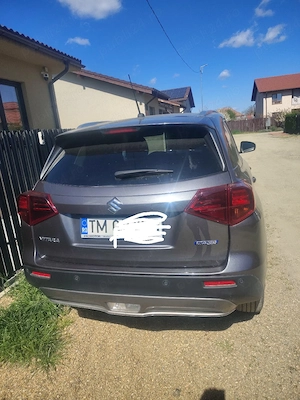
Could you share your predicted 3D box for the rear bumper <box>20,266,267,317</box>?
[{"bbox_3d":[-0.122,0.551,1.860,1.690,0.350,0.410,-1,14,15],"label":"rear bumper"}]

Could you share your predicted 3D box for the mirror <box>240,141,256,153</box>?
[{"bbox_3d":[1.290,-0.693,3.647,0.205,0.145,0.115,-1,14,15],"label":"mirror"}]

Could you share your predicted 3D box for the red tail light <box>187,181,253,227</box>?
[{"bbox_3d":[0.411,0.024,1.601,0.390,0.250,0.230,-1,14,15],"label":"red tail light"}]

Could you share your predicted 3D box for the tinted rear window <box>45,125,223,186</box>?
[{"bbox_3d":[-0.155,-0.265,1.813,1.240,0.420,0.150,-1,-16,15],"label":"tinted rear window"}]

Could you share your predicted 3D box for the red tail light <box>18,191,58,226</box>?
[{"bbox_3d":[-0.738,0.052,1.909,0.390,0.250,0.230,-1,14,15],"label":"red tail light"}]

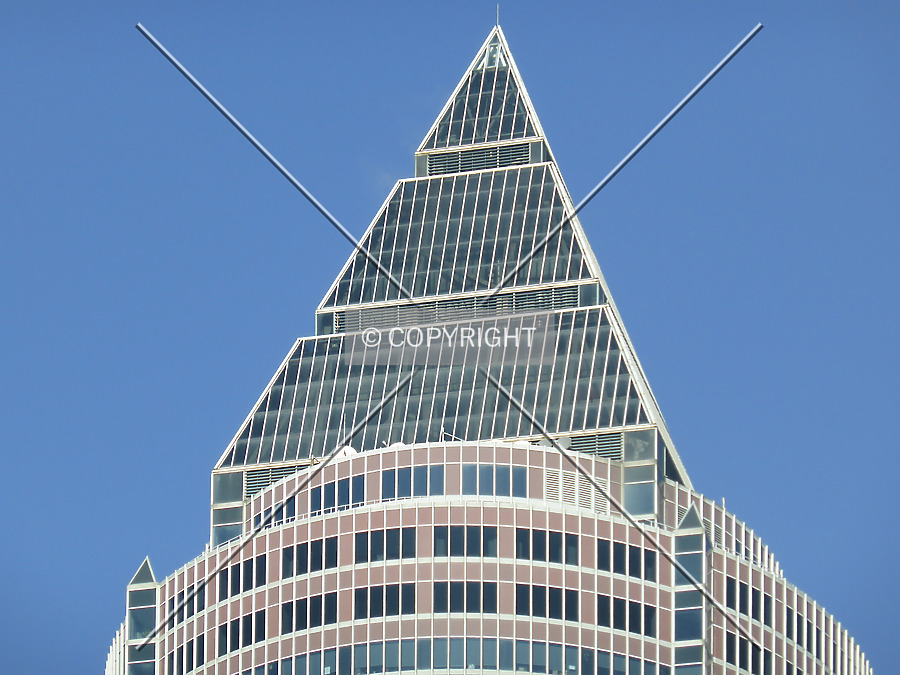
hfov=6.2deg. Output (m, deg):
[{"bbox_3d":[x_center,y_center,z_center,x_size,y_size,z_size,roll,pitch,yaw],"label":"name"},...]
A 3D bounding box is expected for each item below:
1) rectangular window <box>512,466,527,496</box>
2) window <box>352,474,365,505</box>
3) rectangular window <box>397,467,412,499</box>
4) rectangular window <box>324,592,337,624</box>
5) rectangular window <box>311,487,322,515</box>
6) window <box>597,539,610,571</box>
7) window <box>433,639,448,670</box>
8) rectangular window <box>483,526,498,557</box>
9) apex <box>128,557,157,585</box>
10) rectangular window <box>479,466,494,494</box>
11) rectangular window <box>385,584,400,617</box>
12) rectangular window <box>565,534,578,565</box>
[{"bbox_3d":[3.581,7.420,426.055,0.720,1.830,0.100,4,-31,-4],"label":"rectangular window"},{"bbox_3d":[-4.886,8.116,441.460,0.720,1.800,0.150,-12,-35,21],"label":"window"},{"bbox_3d":[-2.349,7.484,426.758,0.720,1.830,0.100,-8,-32,15],"label":"rectangular window"},{"bbox_3d":[-7.151,16.217,494.775,0.860,2.120,0.150,-11,-31,21],"label":"rectangular window"},{"bbox_3d":[-6.708,8.269,417.712,0.690,1.740,0.150,-15,-35,24],"label":"rectangular window"},{"bbox_3d":[7.649,10.879,413.124,0.690,1.780,0.150,9,-32,-12],"label":"window"},{"bbox_3d":[-0.493,16.440,428.793,0.780,1.800,0.150,-2,-33,5],"label":"window"},{"bbox_3d":[2.023,10.221,412.719,0.690,1.780,0.150,0,-32,1],"label":"rectangular window"},{"bbox_3d":[-16.257,12.659,443.194,1.510,2.210,1.510,-6,-33,12],"label":"apex"},{"bbox_3d":[1.906,7.431,431.737,0.770,1.850,0.120,0,-31,2],"label":"rectangular window"},{"bbox_3d":[-3.115,14.166,446.369,0.760,1.920,0.100,-6,-30,12],"label":"rectangular window"},{"bbox_3d":[7.278,12.699,495.244,0.860,2.120,0.150,7,-29,-10],"label":"rectangular window"}]

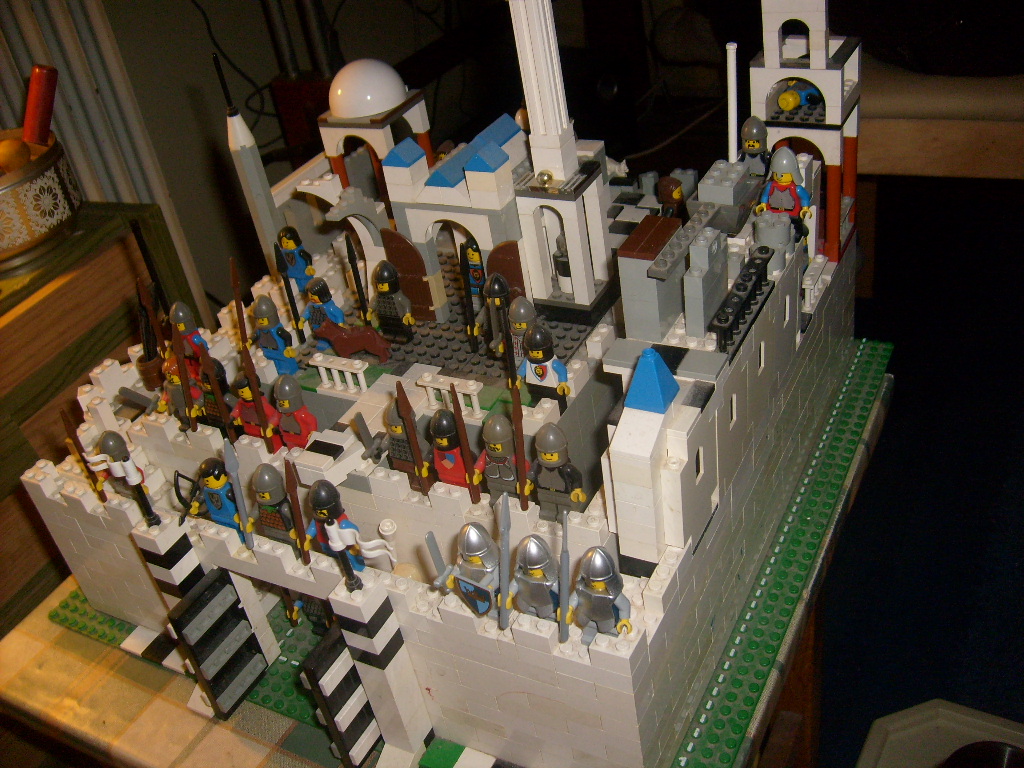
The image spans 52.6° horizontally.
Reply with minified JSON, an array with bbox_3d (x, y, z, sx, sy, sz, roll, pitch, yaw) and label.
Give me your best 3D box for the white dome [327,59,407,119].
[{"bbox_3d":[-0.090,-0.182,0.631,0.048,0.027,0.048,10,40,28],"label":"white dome"}]

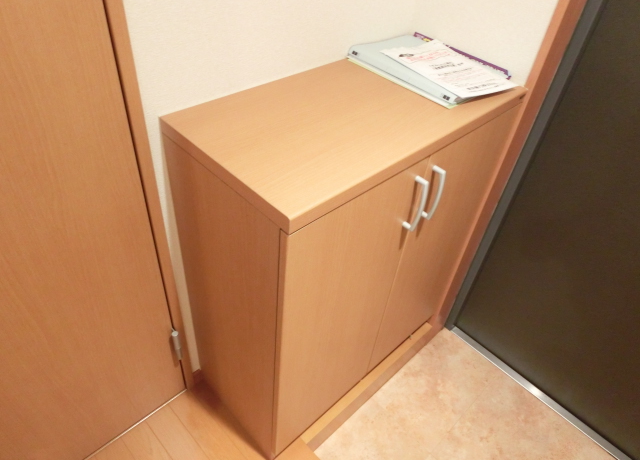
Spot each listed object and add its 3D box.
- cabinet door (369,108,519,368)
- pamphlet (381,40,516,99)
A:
[{"bbox_3d":[0.317,0.072,1.318,0.377,0.829,0.024,-31,54,-34],"label":"cabinet door"},{"bbox_3d":[0.309,-0.398,1.122,0.206,0.012,0.265,-27,56,-32],"label":"pamphlet"}]

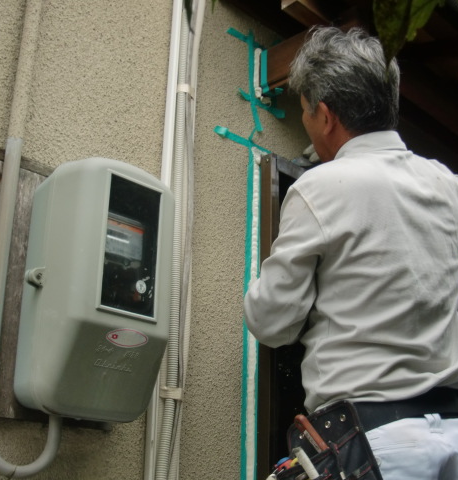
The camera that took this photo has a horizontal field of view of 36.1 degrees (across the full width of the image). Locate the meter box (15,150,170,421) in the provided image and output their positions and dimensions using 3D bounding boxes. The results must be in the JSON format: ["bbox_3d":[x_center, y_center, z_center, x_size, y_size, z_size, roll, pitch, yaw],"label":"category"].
[{"bbox_3d":[-0.228,0.085,1.253,0.213,0.443,0.166,20,-27,-40],"label":"meter box"}]

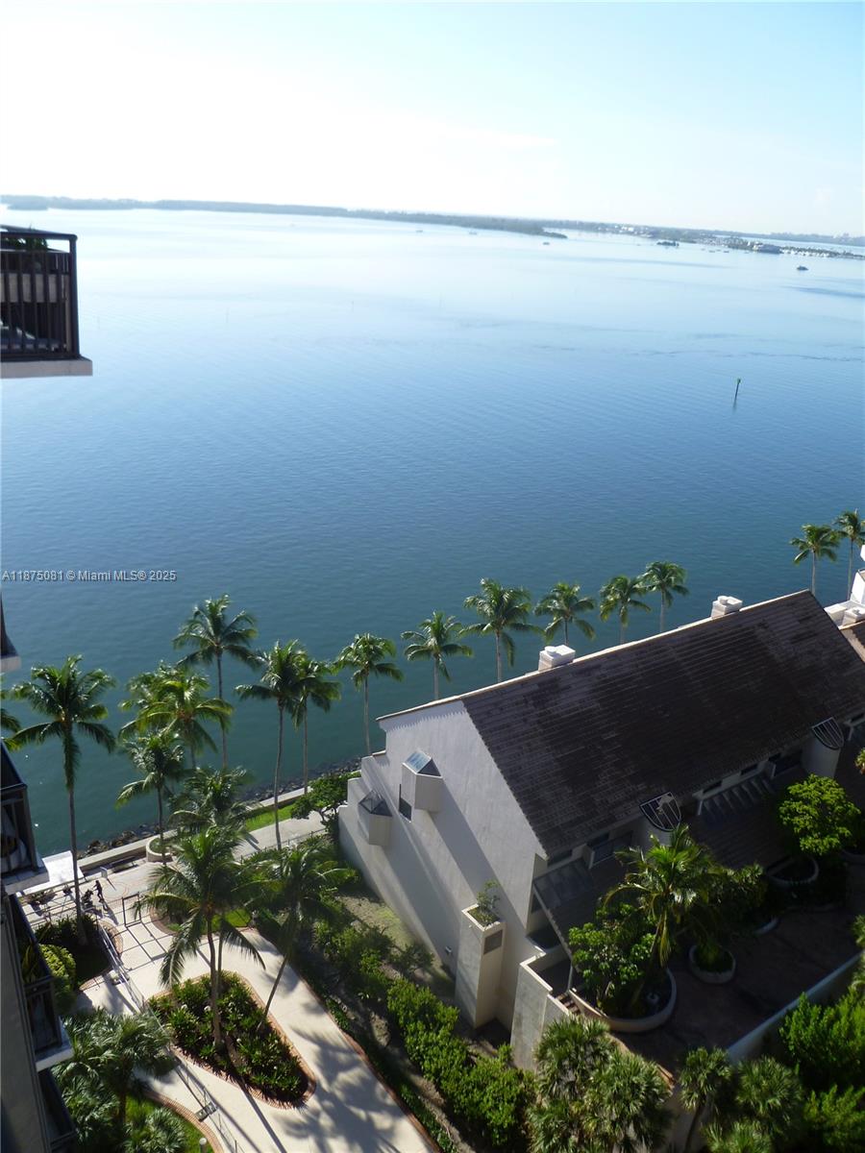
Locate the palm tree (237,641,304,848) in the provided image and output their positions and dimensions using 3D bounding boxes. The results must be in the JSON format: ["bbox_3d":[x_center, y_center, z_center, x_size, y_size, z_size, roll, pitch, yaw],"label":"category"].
[{"bbox_3d":[-10.704,11.954,62.811,4.380,15.740,4.380,3,21,0],"label":"palm tree"}]

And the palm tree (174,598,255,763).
[{"bbox_3d":[-14.860,10.284,65.232,5.740,18.560,5.740,3,21,0],"label":"palm tree"}]

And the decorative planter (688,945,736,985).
[{"bbox_3d":[15.419,21.278,51.422,2.600,0.740,2.600,3,21,0],"label":"decorative planter"}]

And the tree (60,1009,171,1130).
[{"bbox_3d":[-14.810,23.484,44.120,5.290,7.310,5.290,3,21,0],"label":"tree"}]

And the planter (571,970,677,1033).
[{"bbox_3d":[10.088,21.792,49.408,5.400,0.780,5.200,3,21,0],"label":"planter"}]

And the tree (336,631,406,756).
[{"bbox_3d":[-4.854,10.489,71.590,5.200,12.660,5.200,3,21,0],"label":"tree"}]

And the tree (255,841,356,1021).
[{"bbox_3d":[-7.449,19.795,51.986,5.890,11.020,5.890,3,21,0],"label":"tree"}]

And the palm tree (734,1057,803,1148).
[{"bbox_3d":[15.546,25.196,43.637,3.290,6.980,3.290,3,21,0],"label":"palm tree"}]

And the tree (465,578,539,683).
[{"bbox_3d":[5.529,7.648,79.431,6.290,15.020,6.290,3,21,0],"label":"tree"}]

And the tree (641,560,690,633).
[{"bbox_3d":[22.048,5.100,91.096,5.000,12.810,5.000,3,21,0],"label":"tree"}]

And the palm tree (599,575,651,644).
[{"bbox_3d":[17.391,5.958,86.567,4.730,12.200,4.730,3,21,0],"label":"palm tree"}]

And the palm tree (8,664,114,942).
[{"bbox_3d":[-21.329,13.815,55.050,5.880,18.750,5.880,3,21,0],"label":"palm tree"}]

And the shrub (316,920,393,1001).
[{"bbox_3d":[-4.736,23.179,56.775,2.500,1.500,3.700,-12,26,-33],"label":"shrub"}]

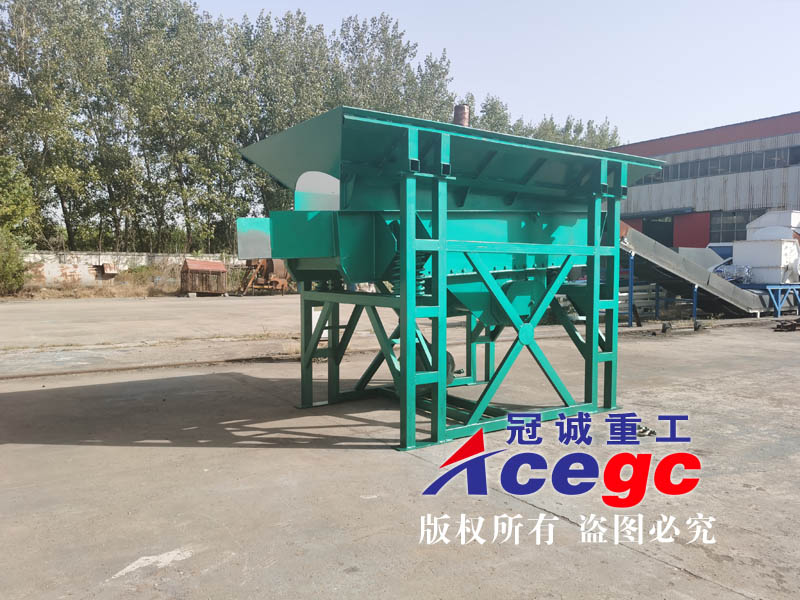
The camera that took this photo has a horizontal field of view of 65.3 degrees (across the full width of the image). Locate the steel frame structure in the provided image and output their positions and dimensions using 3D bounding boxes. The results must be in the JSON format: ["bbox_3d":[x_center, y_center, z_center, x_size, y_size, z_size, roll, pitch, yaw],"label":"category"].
[{"bbox_3d":[0.708,-0.131,7.276,3.136,2.784,2.352,-2,3,-35],"label":"steel frame structure"}]

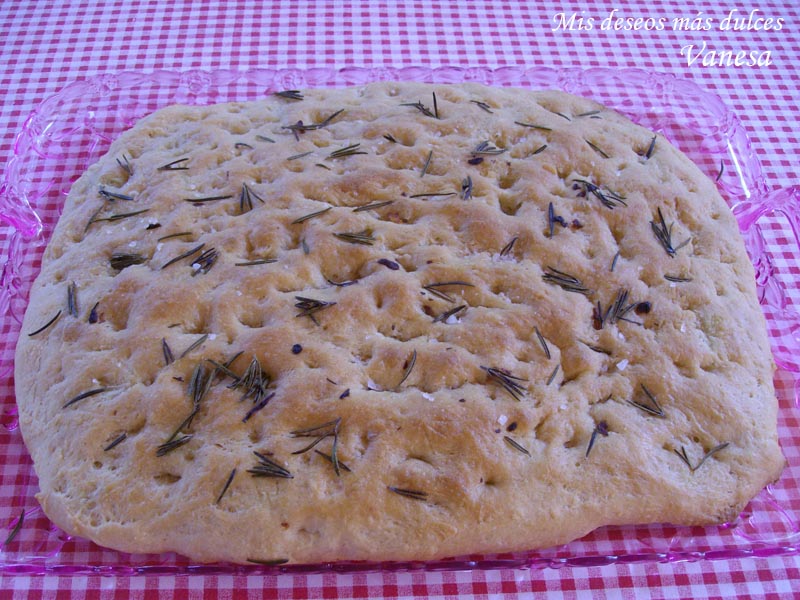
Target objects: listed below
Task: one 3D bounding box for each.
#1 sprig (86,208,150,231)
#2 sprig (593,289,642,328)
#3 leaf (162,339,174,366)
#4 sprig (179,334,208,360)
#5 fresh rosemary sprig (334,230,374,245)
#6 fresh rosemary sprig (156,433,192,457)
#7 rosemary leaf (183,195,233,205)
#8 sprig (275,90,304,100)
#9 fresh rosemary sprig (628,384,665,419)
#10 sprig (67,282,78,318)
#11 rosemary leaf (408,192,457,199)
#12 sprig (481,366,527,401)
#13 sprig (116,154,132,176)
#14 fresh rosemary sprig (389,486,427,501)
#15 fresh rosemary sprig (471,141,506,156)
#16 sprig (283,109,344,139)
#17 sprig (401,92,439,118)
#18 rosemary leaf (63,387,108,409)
[{"bbox_3d":[-0.151,-0.046,0.443,0.034,0.004,0.014,-22,57,-17],"label":"sprig"},{"bbox_3d":[0.118,0.005,0.448,0.023,0.008,0.026,12,55,8],"label":"sprig"},{"bbox_3d":[-0.120,0.026,0.430,0.004,0.003,0.017,-18,56,-13],"label":"leaf"},{"bbox_3d":[-0.107,0.025,0.432,0.002,0.002,0.019,34,60,22],"label":"sprig"},{"bbox_3d":[-0.023,-0.033,0.426,0.022,0.004,0.006,17,54,11],"label":"fresh rosemary sprig"},{"bbox_3d":[-0.108,0.069,0.399,0.017,0.004,0.005,-20,57,-14],"label":"fresh rosemary sprig"},{"bbox_3d":[-0.090,-0.047,0.390,0.023,0.003,0.003,-5,54,-6],"label":"rosemary leaf"},{"bbox_3d":[-0.073,-0.136,0.553,0.019,0.004,0.008,2,54,1],"label":"sprig"},{"bbox_3d":[0.100,0.040,0.335,0.016,0.004,0.011,22,56,14],"label":"fresh rosemary sprig"},{"bbox_3d":[-0.178,0.001,0.452,0.006,0.003,0.025,-11,55,-9],"label":"sprig"},{"bbox_3d":[0.018,-0.056,0.443,0.026,0.003,0.003,-5,53,-5],"label":"rosemary leaf"},{"bbox_3d":[0.052,0.039,0.418,0.027,0.006,0.013,32,59,21],"label":"sprig"},{"bbox_3d":[-0.152,-0.075,0.464,0.006,0.004,0.018,-33,61,-24],"label":"sprig"},{"bbox_3d":[0.003,0.072,0.311,0.016,0.003,0.003,13,54,7],"label":"fresh rosemary sprig"},{"bbox_3d":[0.049,-0.087,0.471,0.022,0.004,0.010,-7,54,-7],"label":"fresh rosemary sprig"},{"bbox_3d":[-0.047,-0.097,0.446,0.014,0.006,0.035,37,61,23],"label":"sprig"},{"bbox_3d":[0.013,-0.128,0.545,0.025,0.006,0.026,2,54,0],"label":"sprig"},{"bbox_3d":[-0.141,0.043,0.373,0.021,0.003,0.003,-25,58,-19],"label":"rosemary leaf"}]

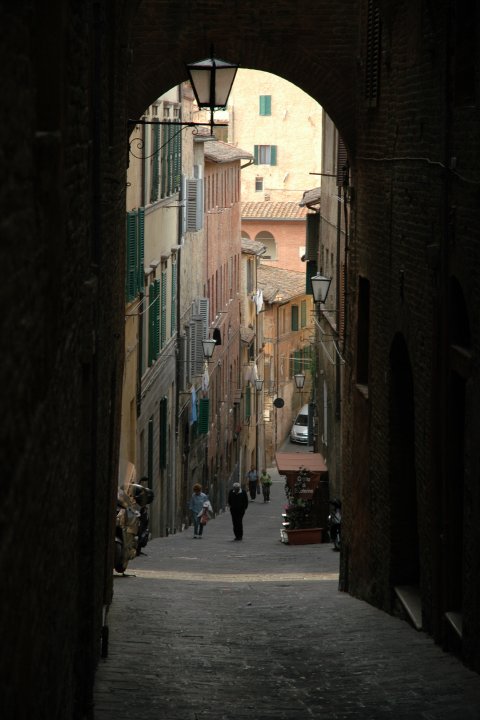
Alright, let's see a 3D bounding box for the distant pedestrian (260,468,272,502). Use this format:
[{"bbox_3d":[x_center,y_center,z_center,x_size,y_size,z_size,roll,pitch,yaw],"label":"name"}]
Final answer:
[{"bbox_3d":[1.310,6.185,103.000,0.550,1.640,0.400,1,6,0],"label":"distant pedestrian"}]

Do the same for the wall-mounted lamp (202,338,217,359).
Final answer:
[{"bbox_3d":[-0.973,-0.385,67.400,0.450,0.620,0.450,1,6,2],"label":"wall-mounted lamp"}]

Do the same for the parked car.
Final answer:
[{"bbox_3d":[4.661,4.577,146.913,1.760,1.600,4.350,2,12,9],"label":"parked car"}]

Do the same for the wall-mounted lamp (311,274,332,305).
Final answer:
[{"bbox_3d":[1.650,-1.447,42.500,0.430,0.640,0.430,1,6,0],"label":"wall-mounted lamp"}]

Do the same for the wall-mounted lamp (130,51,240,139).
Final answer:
[{"bbox_3d":[-0.646,-3.046,24.000,1.250,1.050,0.520,1,6,2],"label":"wall-mounted lamp"}]

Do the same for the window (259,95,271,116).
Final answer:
[{"bbox_3d":[2.187,-21.523,178.000,0.970,1.740,0.150,1,6,6],"label":"window"}]

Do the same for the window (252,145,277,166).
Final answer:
[{"bbox_3d":[2.179,-17.319,178.000,1.920,1.740,0.150,1,6,6],"label":"window"}]

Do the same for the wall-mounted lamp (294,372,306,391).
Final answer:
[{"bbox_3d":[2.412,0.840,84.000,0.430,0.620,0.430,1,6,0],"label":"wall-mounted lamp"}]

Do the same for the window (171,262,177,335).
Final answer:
[{"bbox_3d":[-2.081,-1.933,66.000,0.200,2.250,1.250,1,6,2],"label":"window"}]

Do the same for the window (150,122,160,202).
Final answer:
[{"bbox_3d":[-2.372,-5.578,59.300,0.250,2.250,1.500,1,6,2],"label":"window"}]

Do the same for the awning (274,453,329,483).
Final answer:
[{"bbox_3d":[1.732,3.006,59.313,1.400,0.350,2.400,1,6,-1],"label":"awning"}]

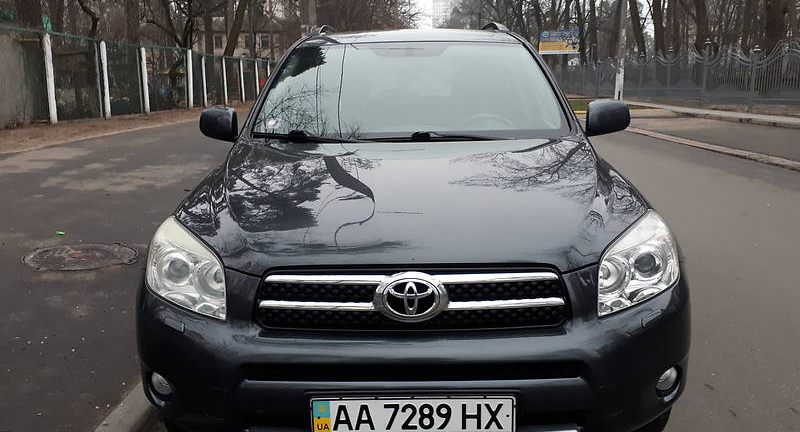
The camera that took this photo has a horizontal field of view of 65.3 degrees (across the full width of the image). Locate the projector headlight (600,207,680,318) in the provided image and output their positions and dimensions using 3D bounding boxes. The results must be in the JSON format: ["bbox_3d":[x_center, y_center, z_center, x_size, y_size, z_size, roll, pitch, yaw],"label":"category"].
[{"bbox_3d":[0.704,0.126,1.832,0.345,0.238,0.430,-1,12,2],"label":"projector headlight"}]

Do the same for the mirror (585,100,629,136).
[{"bbox_3d":[0.954,-0.448,2.899,0.220,0.172,0.150,-1,12,2],"label":"mirror"}]

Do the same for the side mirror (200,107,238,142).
[{"bbox_3d":[-0.836,-0.431,2.946,0.220,0.172,0.150,-1,12,2],"label":"side mirror"}]

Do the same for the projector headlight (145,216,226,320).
[{"bbox_3d":[-0.631,0.139,1.867,0.345,0.238,0.430,-1,12,2],"label":"projector headlight"}]

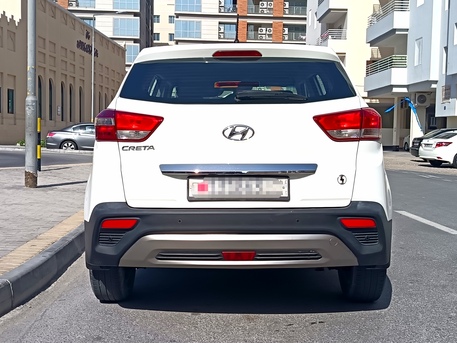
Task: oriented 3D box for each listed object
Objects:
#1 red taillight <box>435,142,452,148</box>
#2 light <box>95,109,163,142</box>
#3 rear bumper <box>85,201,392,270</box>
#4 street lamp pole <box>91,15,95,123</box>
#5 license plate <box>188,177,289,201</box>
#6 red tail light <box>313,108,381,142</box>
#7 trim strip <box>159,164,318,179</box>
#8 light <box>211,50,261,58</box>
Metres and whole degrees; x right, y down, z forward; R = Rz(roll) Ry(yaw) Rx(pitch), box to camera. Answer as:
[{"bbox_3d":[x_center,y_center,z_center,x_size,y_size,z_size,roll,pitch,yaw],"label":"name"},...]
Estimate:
[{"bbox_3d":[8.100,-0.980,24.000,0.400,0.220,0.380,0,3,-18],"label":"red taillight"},{"bbox_3d":[-0.540,-0.248,3.460,0.415,0.185,0.310,0,3,1],"label":"light"},{"bbox_3d":[0.056,0.314,3.430,1.750,0.350,0.480,0,3,1],"label":"rear bumper"},{"bbox_3d":[-8.400,-5.550,39.500,0.160,8.400,0.160,1,3,0],"label":"street lamp pole"},{"bbox_3d":[0.053,0.091,3.280,0.525,0.127,0.022,0,3,1],"label":"license plate"},{"bbox_3d":[0.655,-0.253,3.460,0.415,0.185,0.310,0,3,1],"label":"red tail light"},{"bbox_3d":[0.054,0.000,3.260,0.810,0.072,0.065,0,3,1],"label":"trim strip"},{"bbox_3d":[0.051,-0.645,3.500,0.270,0.042,0.050,0,3,1],"label":"light"}]

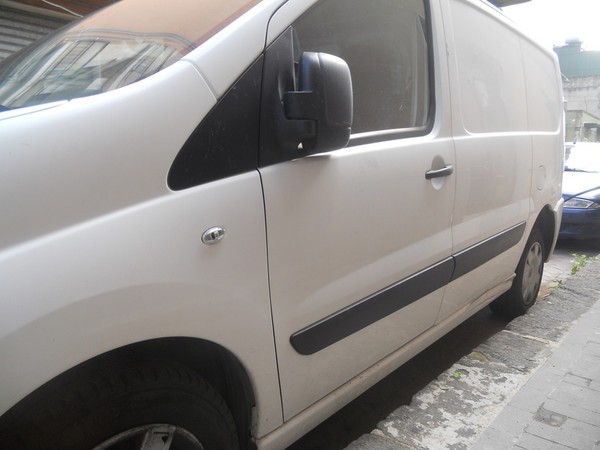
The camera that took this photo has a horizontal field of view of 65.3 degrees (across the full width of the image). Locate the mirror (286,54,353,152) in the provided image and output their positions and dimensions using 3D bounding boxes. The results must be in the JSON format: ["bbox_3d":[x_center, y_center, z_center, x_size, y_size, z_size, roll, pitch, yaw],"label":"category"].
[{"bbox_3d":[0.027,-0.308,1.192,0.210,0.245,0.135,6,10,35],"label":"mirror"}]

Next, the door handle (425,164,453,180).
[{"bbox_3d":[0.530,-0.201,1.799,0.045,0.036,0.188,7,17,41],"label":"door handle"}]

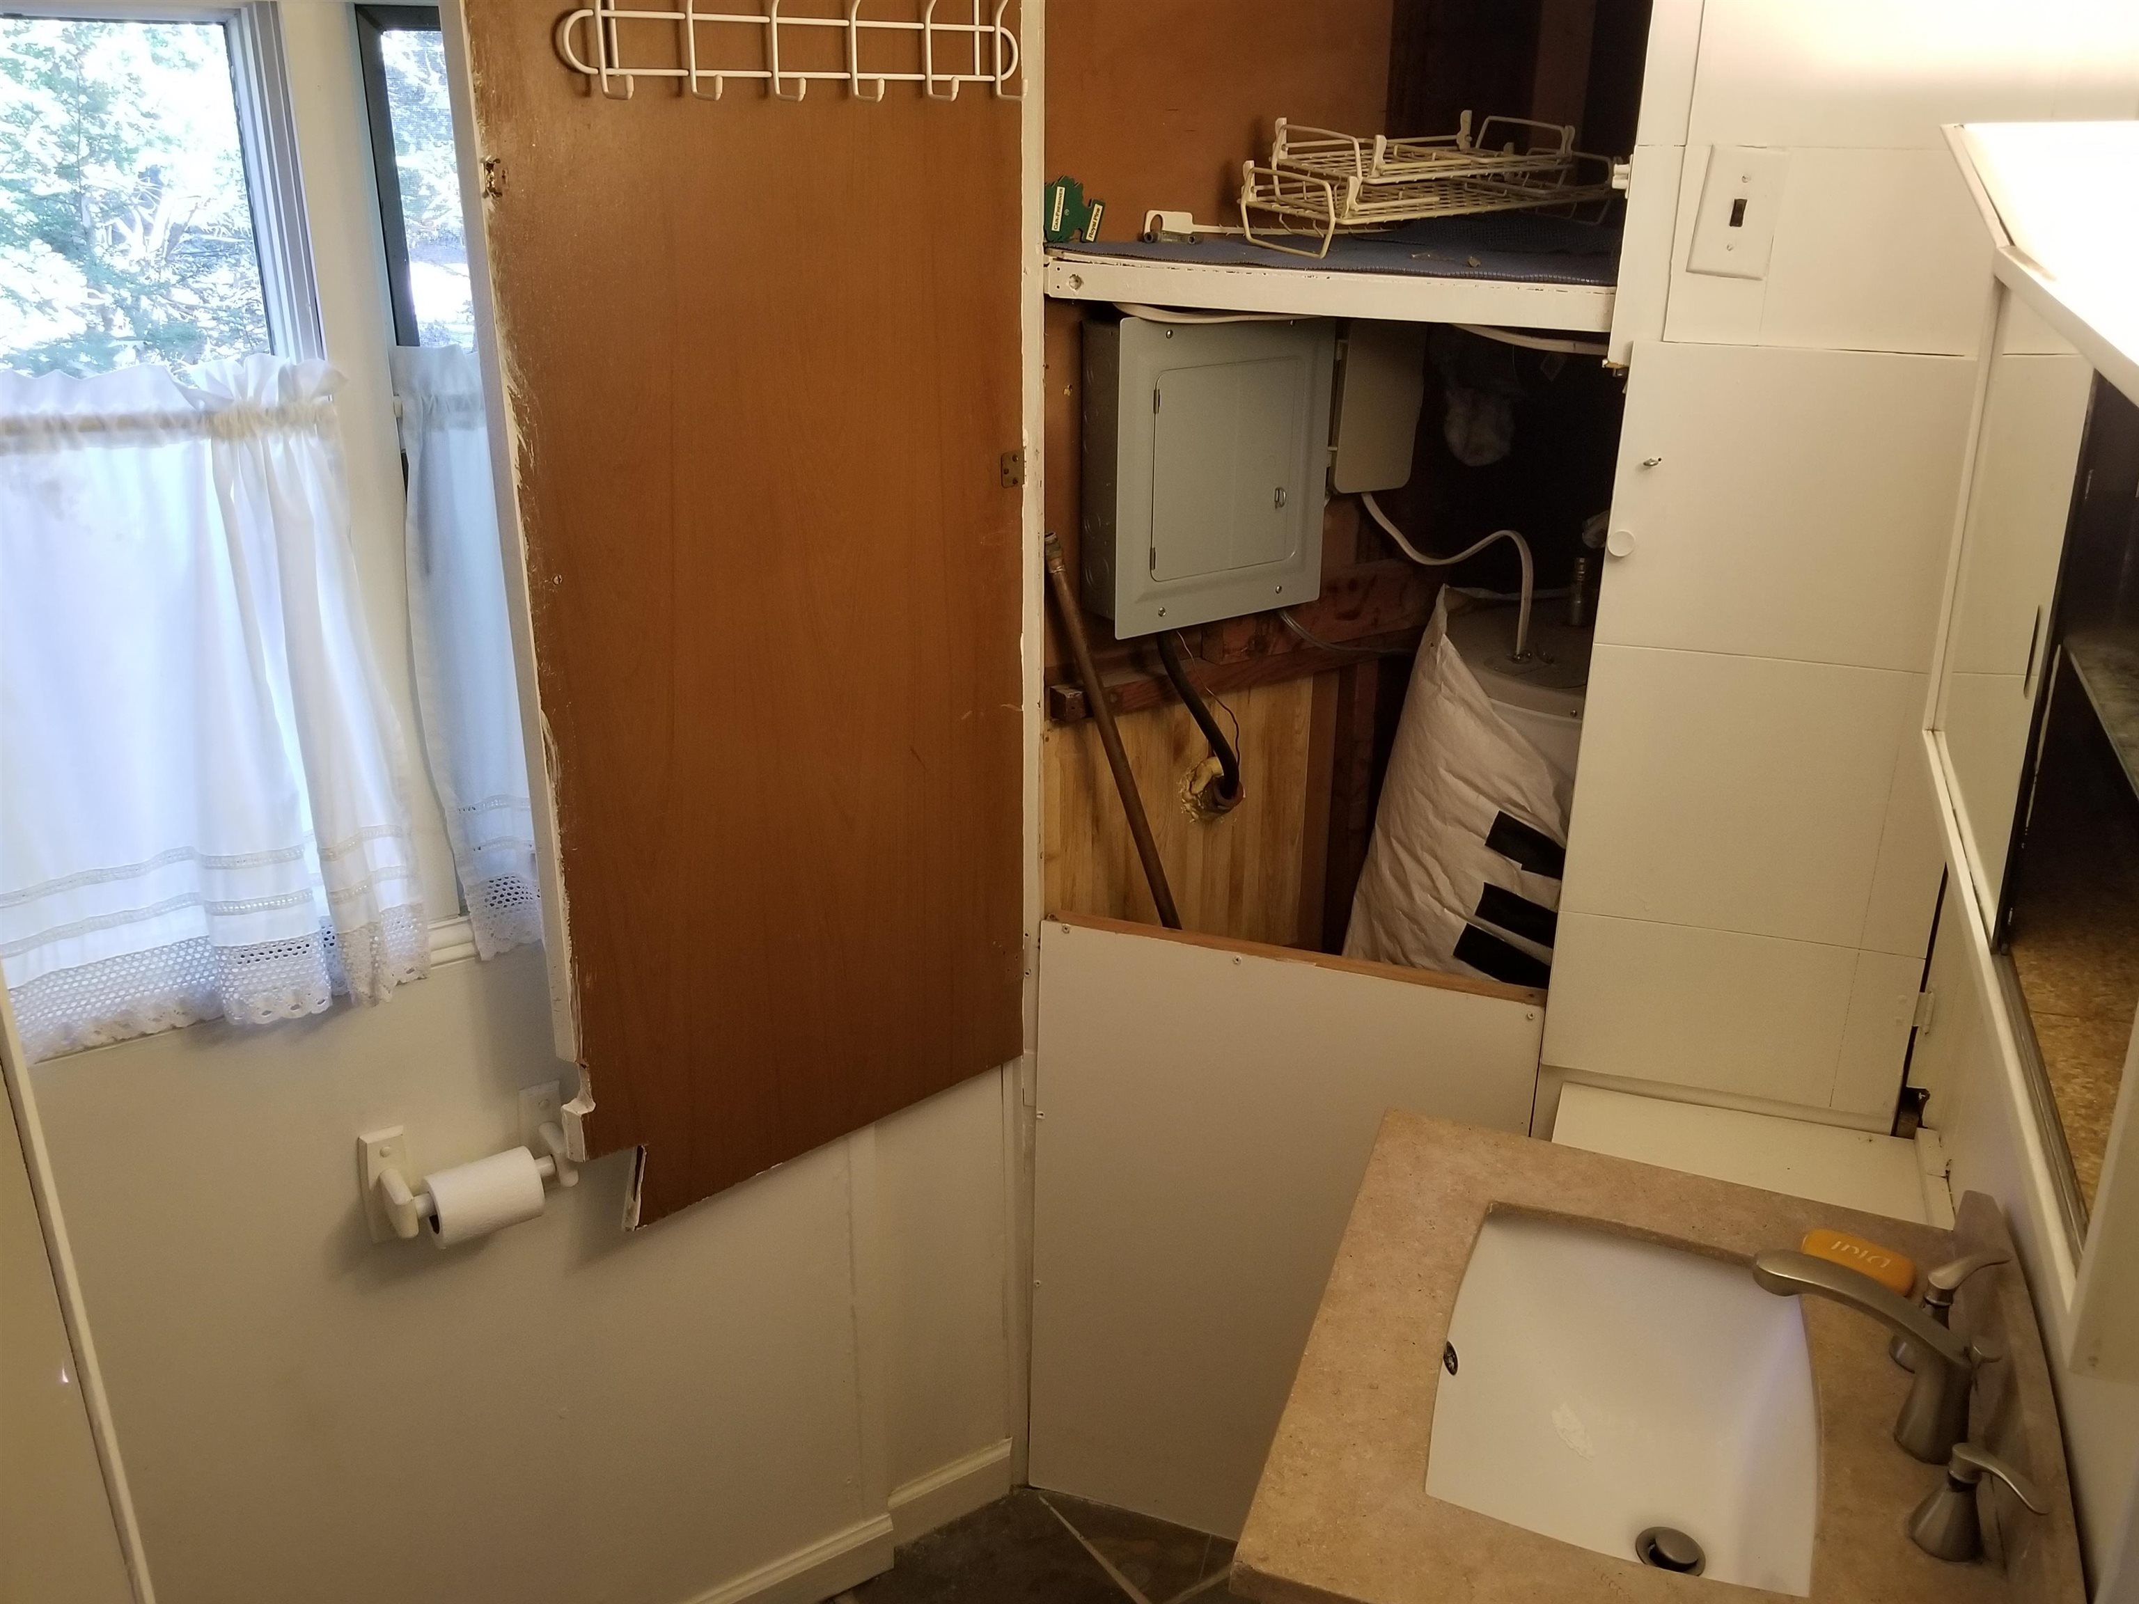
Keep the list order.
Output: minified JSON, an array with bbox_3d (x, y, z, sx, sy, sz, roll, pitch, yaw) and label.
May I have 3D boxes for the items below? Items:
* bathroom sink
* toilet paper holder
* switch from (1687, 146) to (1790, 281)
[{"bbox_3d":[0.455,0.552,1.346,0.305,0.155,0.430,9,21,21],"label":"bathroom sink"},{"bbox_3d":[-0.611,0.394,1.666,0.206,0.124,0.090,-11,23,-31],"label":"toilet paper holder"},{"bbox_3d":[0.629,-0.554,1.512,0.071,0.115,0.015,12,22,18],"label":"switch"}]

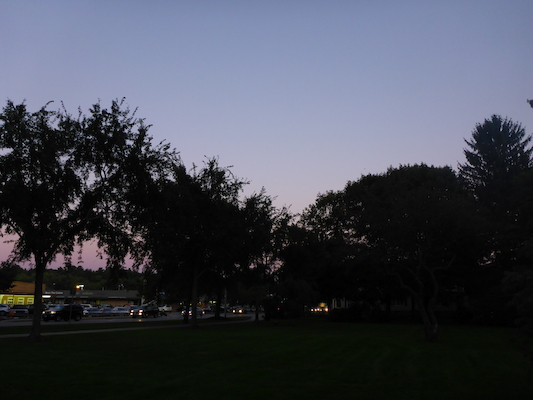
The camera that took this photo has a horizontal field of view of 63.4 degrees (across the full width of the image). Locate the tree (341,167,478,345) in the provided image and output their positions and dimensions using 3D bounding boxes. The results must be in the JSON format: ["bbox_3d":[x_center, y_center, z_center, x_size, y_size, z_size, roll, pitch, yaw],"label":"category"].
[{"bbox_3d":[7.217,2.440,21.025,6.900,8.600,6.600,0,-14,0],"label":"tree"}]

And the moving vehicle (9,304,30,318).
[{"bbox_3d":[-33.887,15.363,59.039,1.850,1.650,4.600,13,-19,-41],"label":"moving vehicle"}]

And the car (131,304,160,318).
[{"bbox_3d":[-17.079,15.648,60.514,1.900,1.800,4.800,-5,-15,18],"label":"car"}]

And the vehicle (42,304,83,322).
[{"bbox_3d":[-22.317,12.426,47.404,1.880,1.800,4.600,-5,-15,18],"label":"vehicle"}]

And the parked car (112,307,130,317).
[{"bbox_3d":[-23.927,18.191,70.187,4.600,1.480,1.800,-11,-17,37],"label":"parked car"}]

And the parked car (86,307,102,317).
[{"bbox_3d":[-26.482,17.117,65.817,4.600,1.480,1.800,-11,-18,39],"label":"parked car"}]

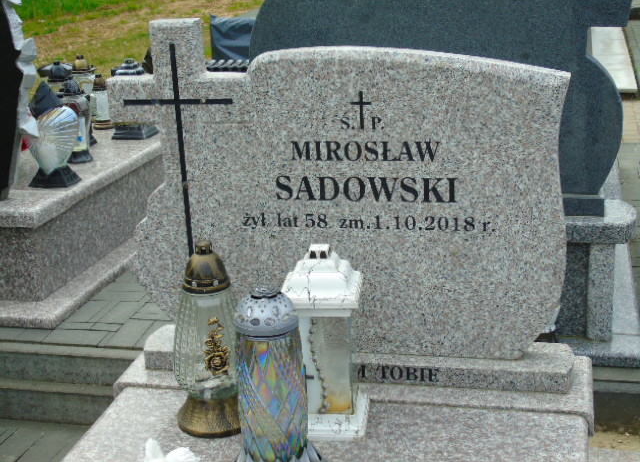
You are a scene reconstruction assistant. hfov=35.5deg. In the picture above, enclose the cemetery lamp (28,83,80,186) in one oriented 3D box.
[{"bbox_3d":[-0.934,-0.336,3.447,0.160,0.356,0.113,1,17,14],"label":"cemetery lamp"}]

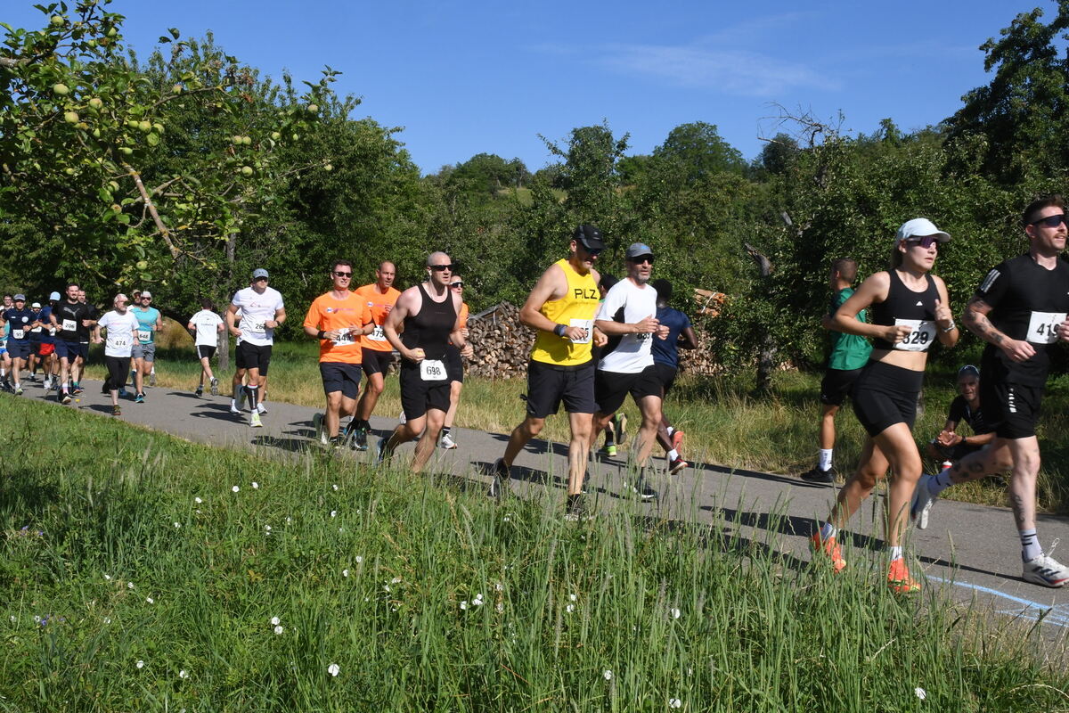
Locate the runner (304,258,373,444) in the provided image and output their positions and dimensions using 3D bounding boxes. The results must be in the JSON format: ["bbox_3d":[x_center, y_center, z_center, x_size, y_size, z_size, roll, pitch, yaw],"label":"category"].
[{"bbox_3d":[-1.857,-0.017,10.900,0.610,1.769,0.720,0,1,-26],"label":"runner"}]

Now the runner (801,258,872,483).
[{"bbox_3d":[2.384,0.112,9.100,0.500,1.740,0.640,0,1,-37],"label":"runner"}]

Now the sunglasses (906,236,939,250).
[{"bbox_3d":[1.670,-0.489,4.990,0.145,0.052,0.150,0,1,-40],"label":"sunglasses"}]

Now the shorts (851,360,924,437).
[{"bbox_3d":[1.562,0.187,5.120,0.320,0.335,0.265,0,1,-36],"label":"shorts"}]

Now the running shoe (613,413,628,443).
[{"bbox_3d":[0.806,0.662,10.750,0.115,0.290,0.105,8,8,43],"label":"running shoe"}]

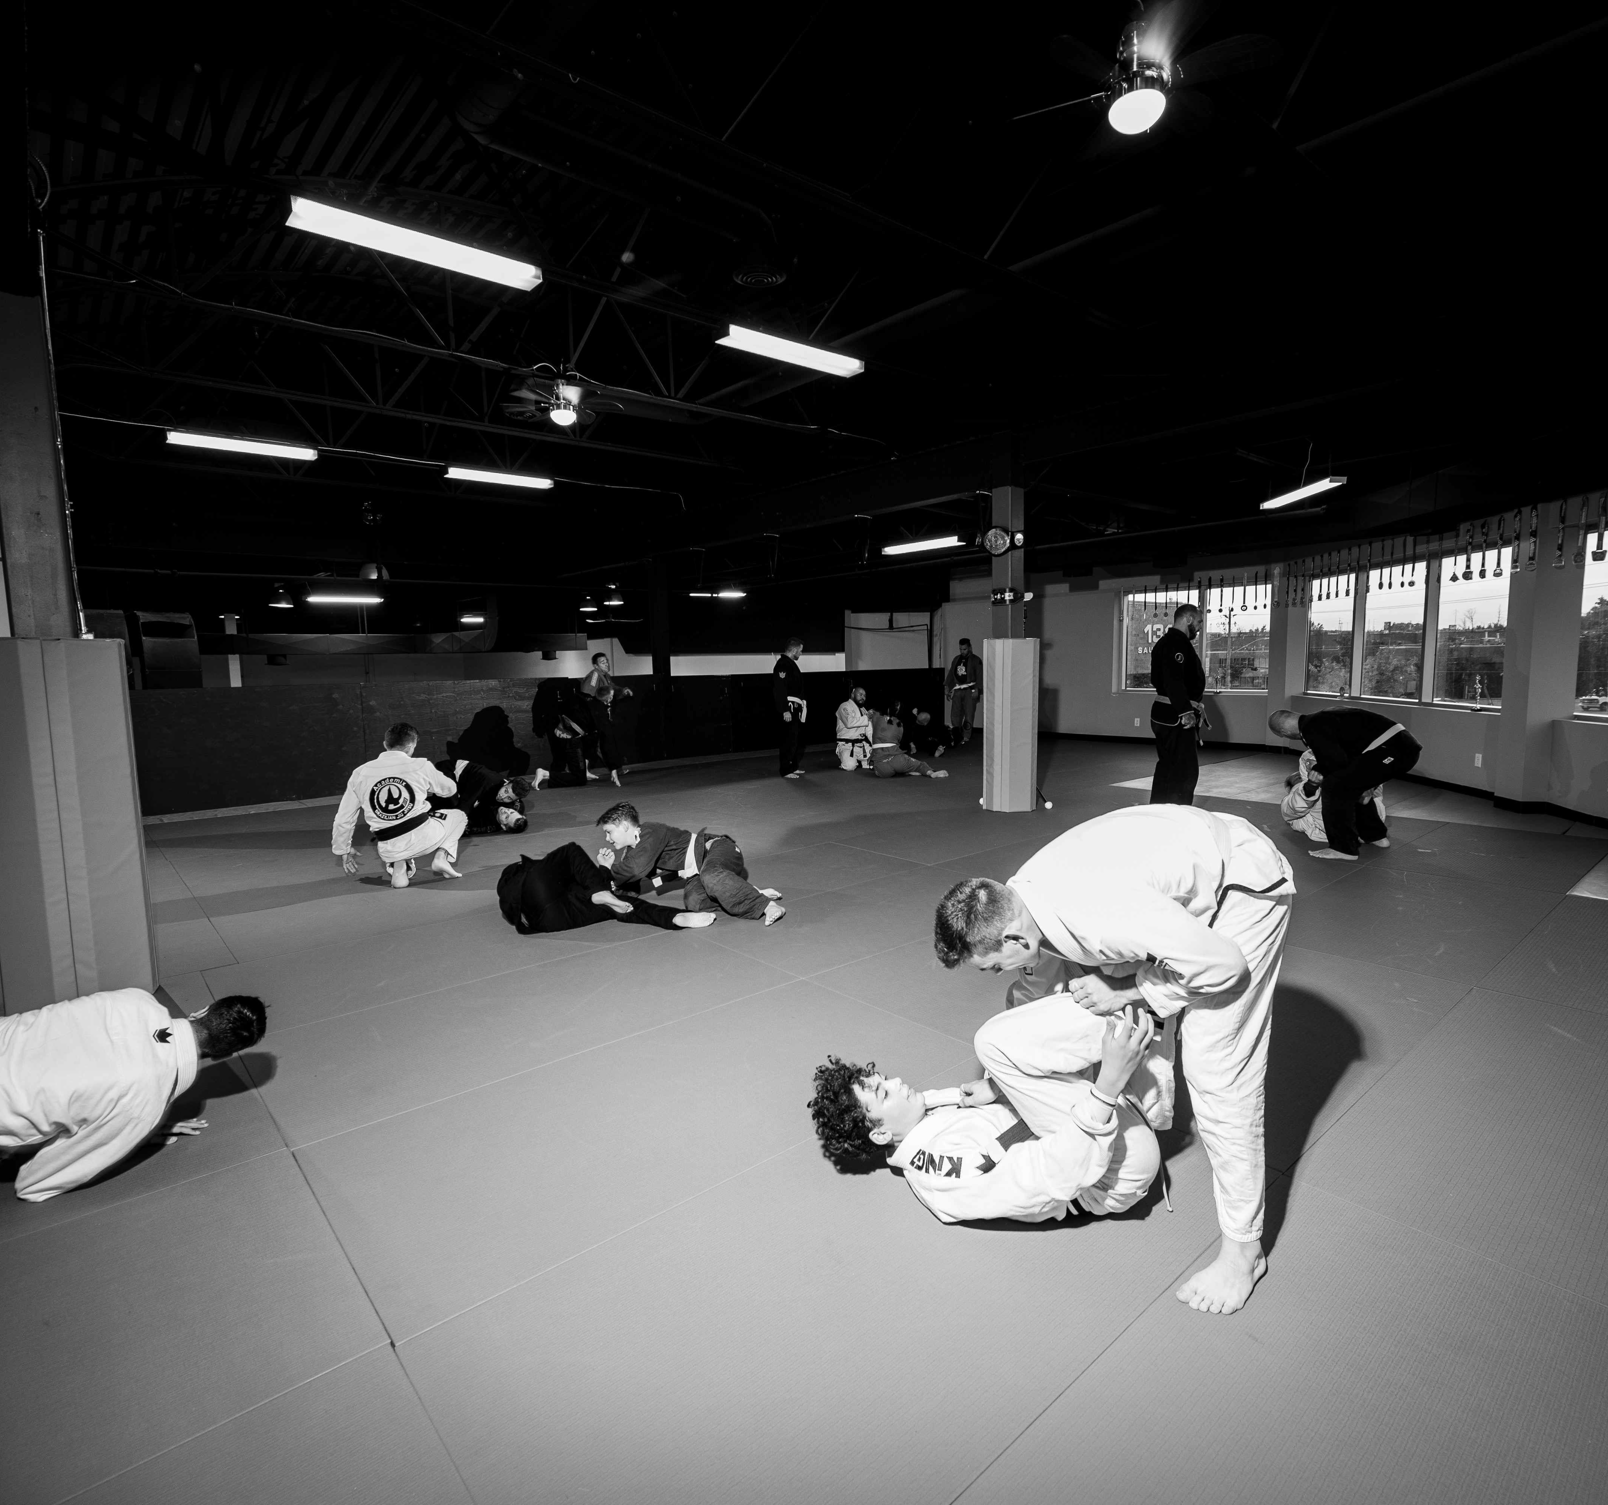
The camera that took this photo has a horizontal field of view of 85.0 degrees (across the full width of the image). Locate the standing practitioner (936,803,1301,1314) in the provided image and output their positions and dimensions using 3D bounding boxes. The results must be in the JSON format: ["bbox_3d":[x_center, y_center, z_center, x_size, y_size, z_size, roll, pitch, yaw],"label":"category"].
[{"bbox_3d":[0.765,0.653,2.240,0.890,1.030,0.700,-1,6,6],"label":"standing practitioner"}]

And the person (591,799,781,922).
[{"bbox_3d":[-0.685,0.589,5.048,1.120,0.590,0.550,1,6,16],"label":"person"}]

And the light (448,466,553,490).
[{"bbox_3d":[-3.522,-3.192,10.183,1.230,0.090,0.250,-6,8,-41],"label":"light"}]

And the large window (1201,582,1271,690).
[{"bbox_3d":[6.231,-1.647,12.667,0.100,1.500,1.030,-6,8,-40],"label":"large window"}]

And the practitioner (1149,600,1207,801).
[{"bbox_3d":[3.100,-0.249,7.250,0.450,1.580,0.550,1,6,20],"label":"practitioner"}]

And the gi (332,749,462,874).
[{"bbox_3d":[-2.740,0.377,6.050,0.810,0.820,0.640,-2,6,-12],"label":"gi"}]

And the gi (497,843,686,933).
[{"bbox_3d":[-1.163,0.709,4.848,1.020,0.410,0.580,-2,6,-6],"label":"gi"}]

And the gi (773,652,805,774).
[{"bbox_3d":[-0.172,-0.451,10.572,0.370,1.450,0.500,1,6,18],"label":"gi"}]

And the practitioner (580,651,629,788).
[{"bbox_3d":[-2.372,-0.393,10.169,0.500,1.530,0.520,3,7,30],"label":"practitioner"}]

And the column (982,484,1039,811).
[{"bbox_3d":[1.888,-0.946,7.994,0.460,2.950,0.460,-6,8,-41],"label":"column"}]

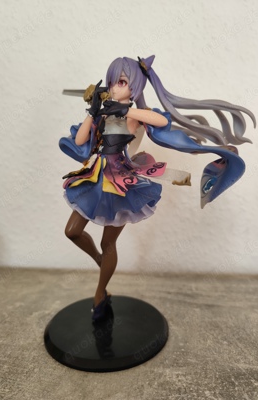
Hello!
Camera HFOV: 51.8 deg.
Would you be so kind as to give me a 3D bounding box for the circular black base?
[{"bbox_3d":[-0.020,0.115,0.245,0.111,0.006,0.111,0,6,0],"label":"circular black base"}]

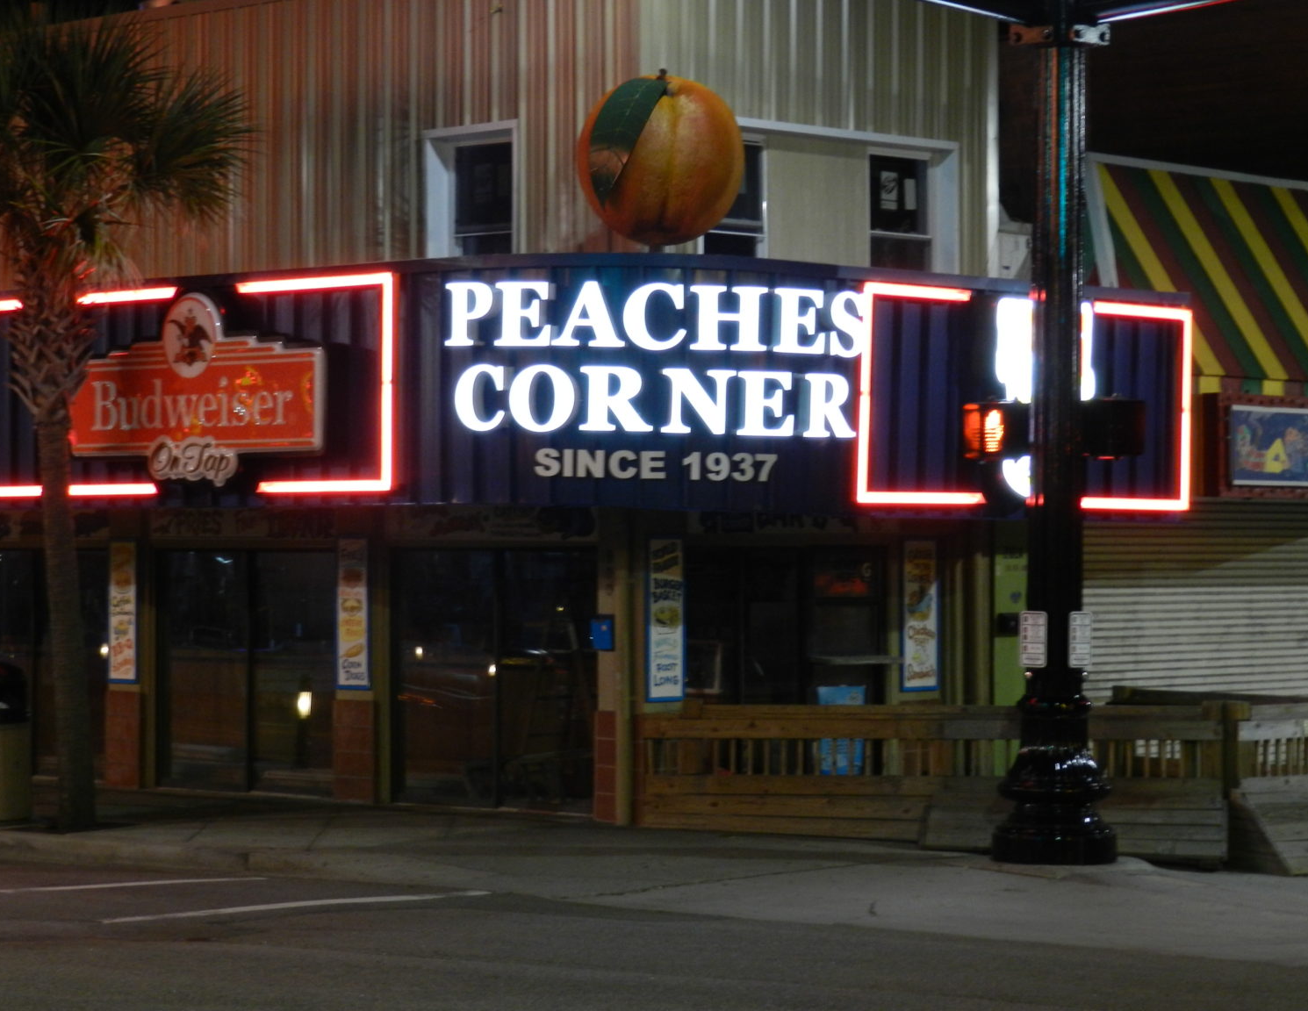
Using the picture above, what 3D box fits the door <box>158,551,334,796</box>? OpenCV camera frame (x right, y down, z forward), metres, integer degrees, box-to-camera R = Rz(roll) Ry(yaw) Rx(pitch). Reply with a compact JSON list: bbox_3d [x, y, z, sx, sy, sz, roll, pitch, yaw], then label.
[{"bbox_3d":[-3.374,1.379,32.074,2.230,1.980,0.080,-1,-1,44],"label":"door"}]

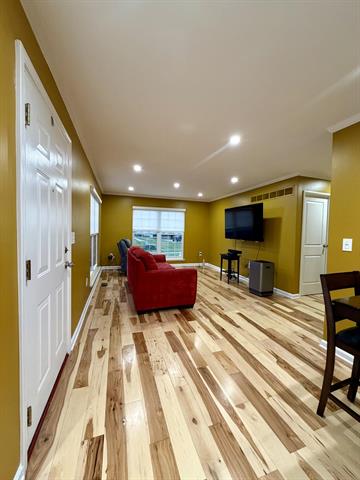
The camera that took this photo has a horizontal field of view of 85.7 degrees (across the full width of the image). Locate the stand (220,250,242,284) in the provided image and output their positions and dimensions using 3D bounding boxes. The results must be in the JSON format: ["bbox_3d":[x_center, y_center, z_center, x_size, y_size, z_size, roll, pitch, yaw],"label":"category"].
[{"bbox_3d":[1.293,0.730,4.980,0.370,0.710,0.380,1,3,-18],"label":"stand"}]

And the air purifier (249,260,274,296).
[{"bbox_3d":[1.697,0.800,4.041,0.350,0.670,0.310,1,3,-18],"label":"air purifier"}]

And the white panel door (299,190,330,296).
[{"bbox_3d":[2.824,0.140,4.090,0.680,2.030,0.055,1,3,-18],"label":"white panel door"}]

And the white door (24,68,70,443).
[{"bbox_3d":[-0.961,0.116,1.441,0.060,2.030,0.914,1,3,-18],"label":"white door"}]

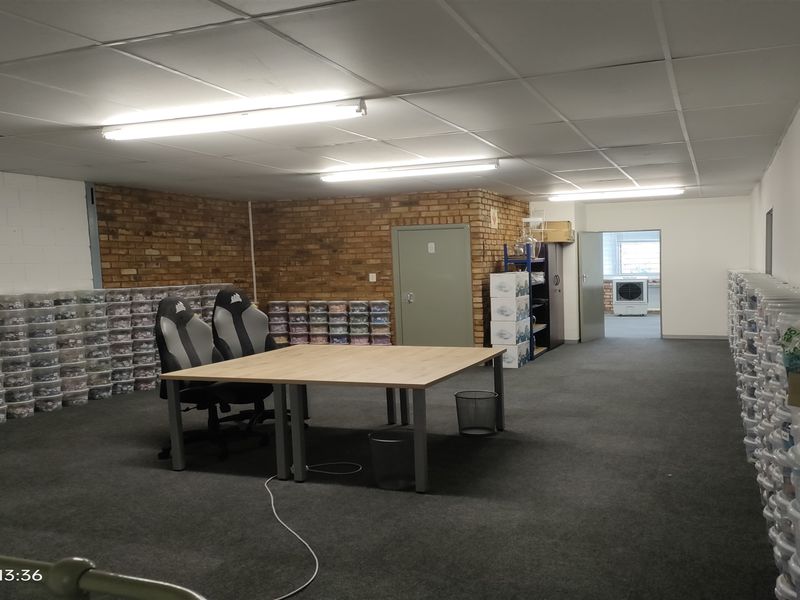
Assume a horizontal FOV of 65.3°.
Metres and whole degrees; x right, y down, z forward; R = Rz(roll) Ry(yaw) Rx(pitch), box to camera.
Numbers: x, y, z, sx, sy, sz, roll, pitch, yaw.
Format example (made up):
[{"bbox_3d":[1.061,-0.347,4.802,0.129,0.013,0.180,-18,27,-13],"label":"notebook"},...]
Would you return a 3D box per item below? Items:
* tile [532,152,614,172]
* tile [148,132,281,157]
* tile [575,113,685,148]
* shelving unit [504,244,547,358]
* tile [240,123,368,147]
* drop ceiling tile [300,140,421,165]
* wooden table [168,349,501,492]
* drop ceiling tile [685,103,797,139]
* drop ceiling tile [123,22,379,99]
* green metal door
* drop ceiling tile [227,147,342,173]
[{"bbox_3d":[1.779,-1.445,6.493,0.748,0.030,1.320,0,4,25],"label":"tile"},{"bbox_3d":[-1.501,-1.219,4.713,0.721,0.030,1.320,0,4,25],"label":"tile"},{"bbox_3d":[1.883,-1.354,5.021,0.750,0.030,1.320,0,4,25],"label":"tile"},{"bbox_3d":[1.782,-0.013,8.944,0.400,1.600,0.920,0,4,25],"label":"shelving unit"},{"bbox_3d":[-0.812,-1.228,4.495,0.724,0.030,1.301,0,4,25],"label":"tile"},{"bbox_3d":[-0.241,-1.326,5.716,0.739,0.030,1.320,0,4,25],"label":"drop ceiling tile"},{"bbox_3d":[-0.407,0.804,4.815,2.042,0.673,1.723,0,4,25],"label":"wooden table"},{"bbox_3d":[2.609,-1.365,4.806,0.750,0.030,1.320,0,4,25],"label":"drop ceiling tile"},{"bbox_3d":[-0.664,-1.145,3.117,0.718,0.030,1.284,0,4,25],"label":"drop ceiling tile"},{"bbox_3d":[0.454,-0.088,8.450,1.120,1.920,0.100,0,4,22],"label":"green metal door"},{"bbox_3d":[-0.956,-1.316,5.931,0.750,0.030,1.320,0,4,25],"label":"drop ceiling tile"}]

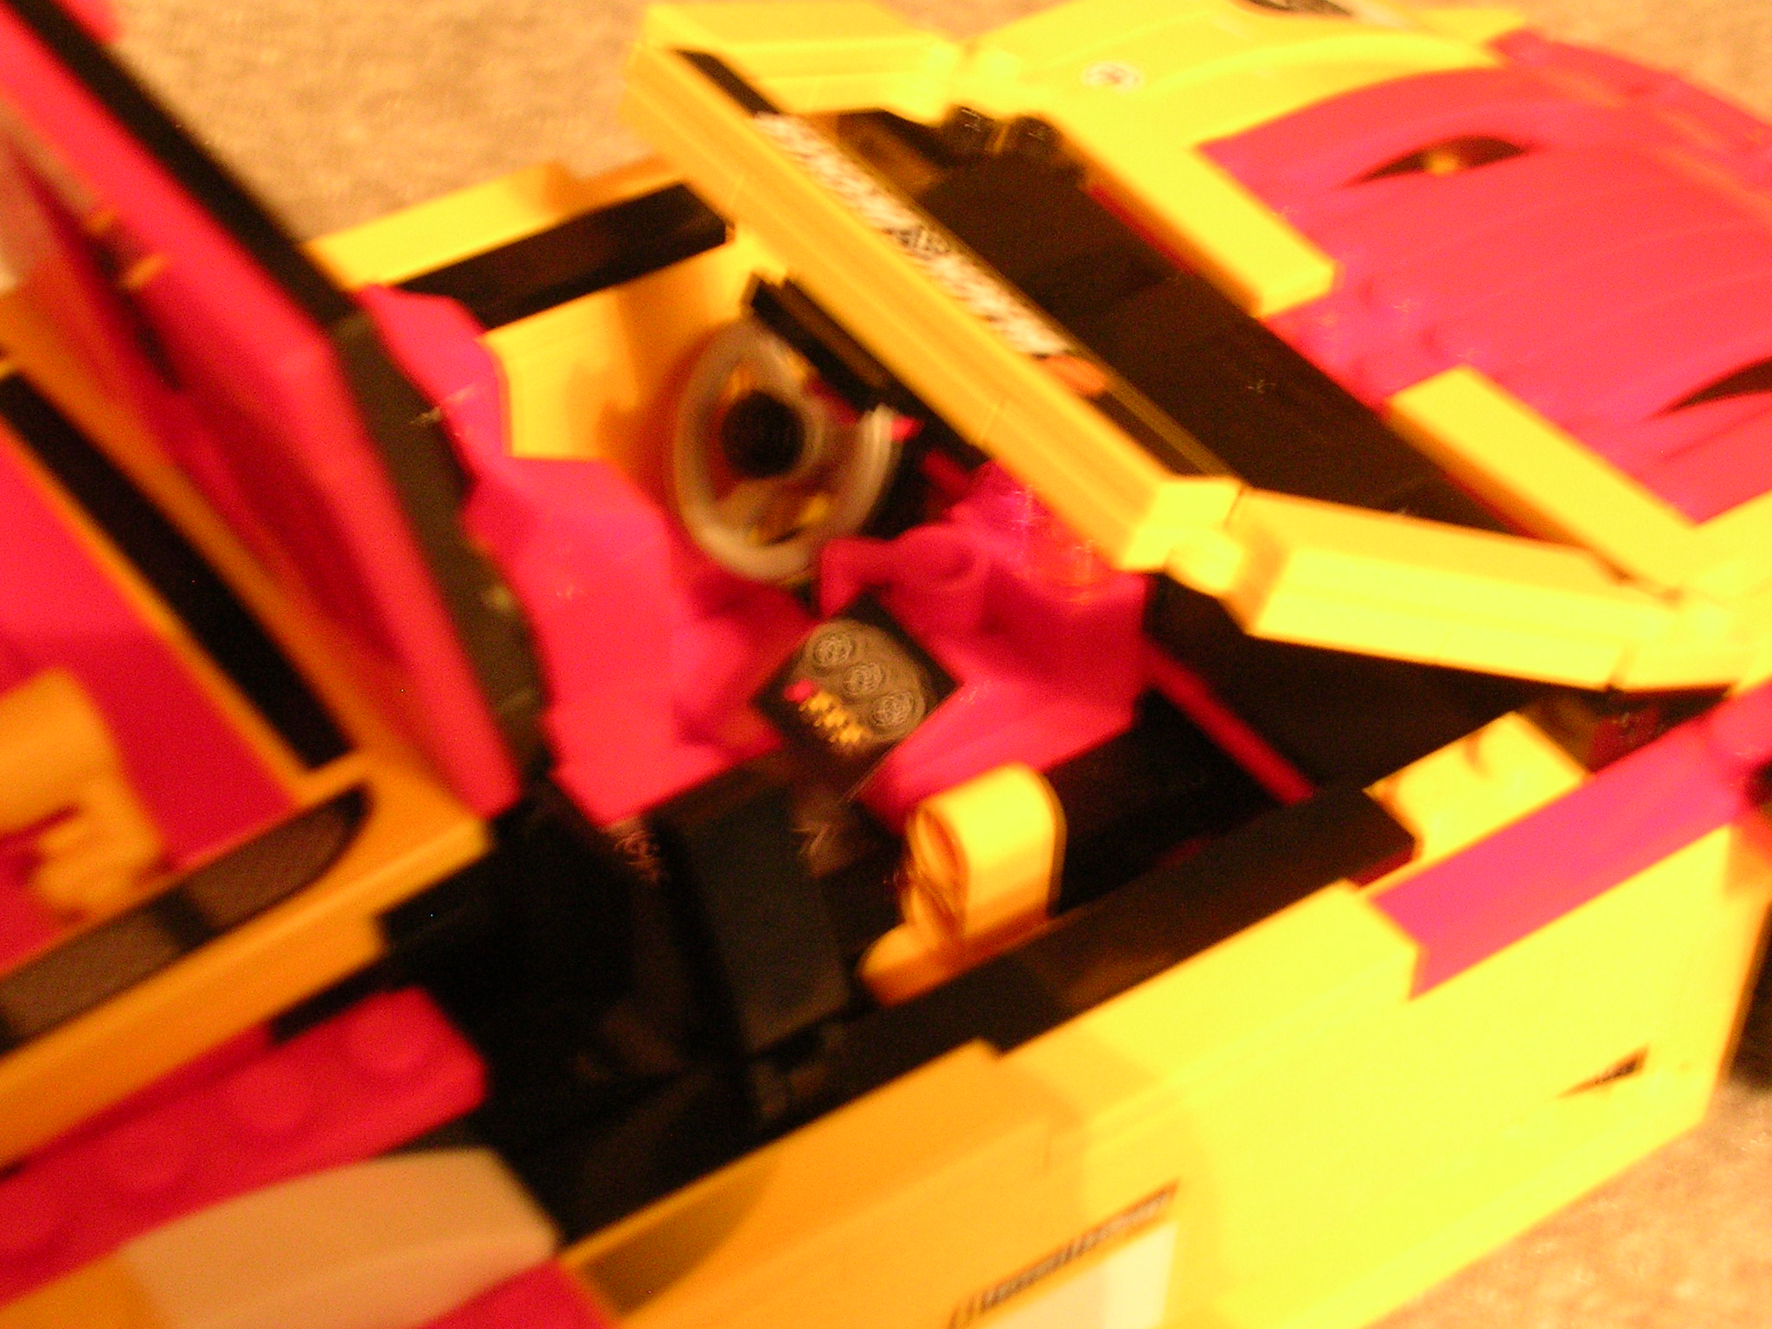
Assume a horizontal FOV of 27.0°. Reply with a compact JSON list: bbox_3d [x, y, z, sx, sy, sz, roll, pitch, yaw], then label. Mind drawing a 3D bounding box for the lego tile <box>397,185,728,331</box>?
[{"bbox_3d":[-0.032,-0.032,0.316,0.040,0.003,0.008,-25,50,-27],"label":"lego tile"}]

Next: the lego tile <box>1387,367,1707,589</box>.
[{"bbox_3d":[0.055,-0.014,0.304,0.008,0.003,0.030,-24,46,-27],"label":"lego tile"}]

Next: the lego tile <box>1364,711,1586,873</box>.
[{"bbox_3d":[0.045,0.009,0.281,0.016,0.005,0.008,-25,50,-27],"label":"lego tile"}]

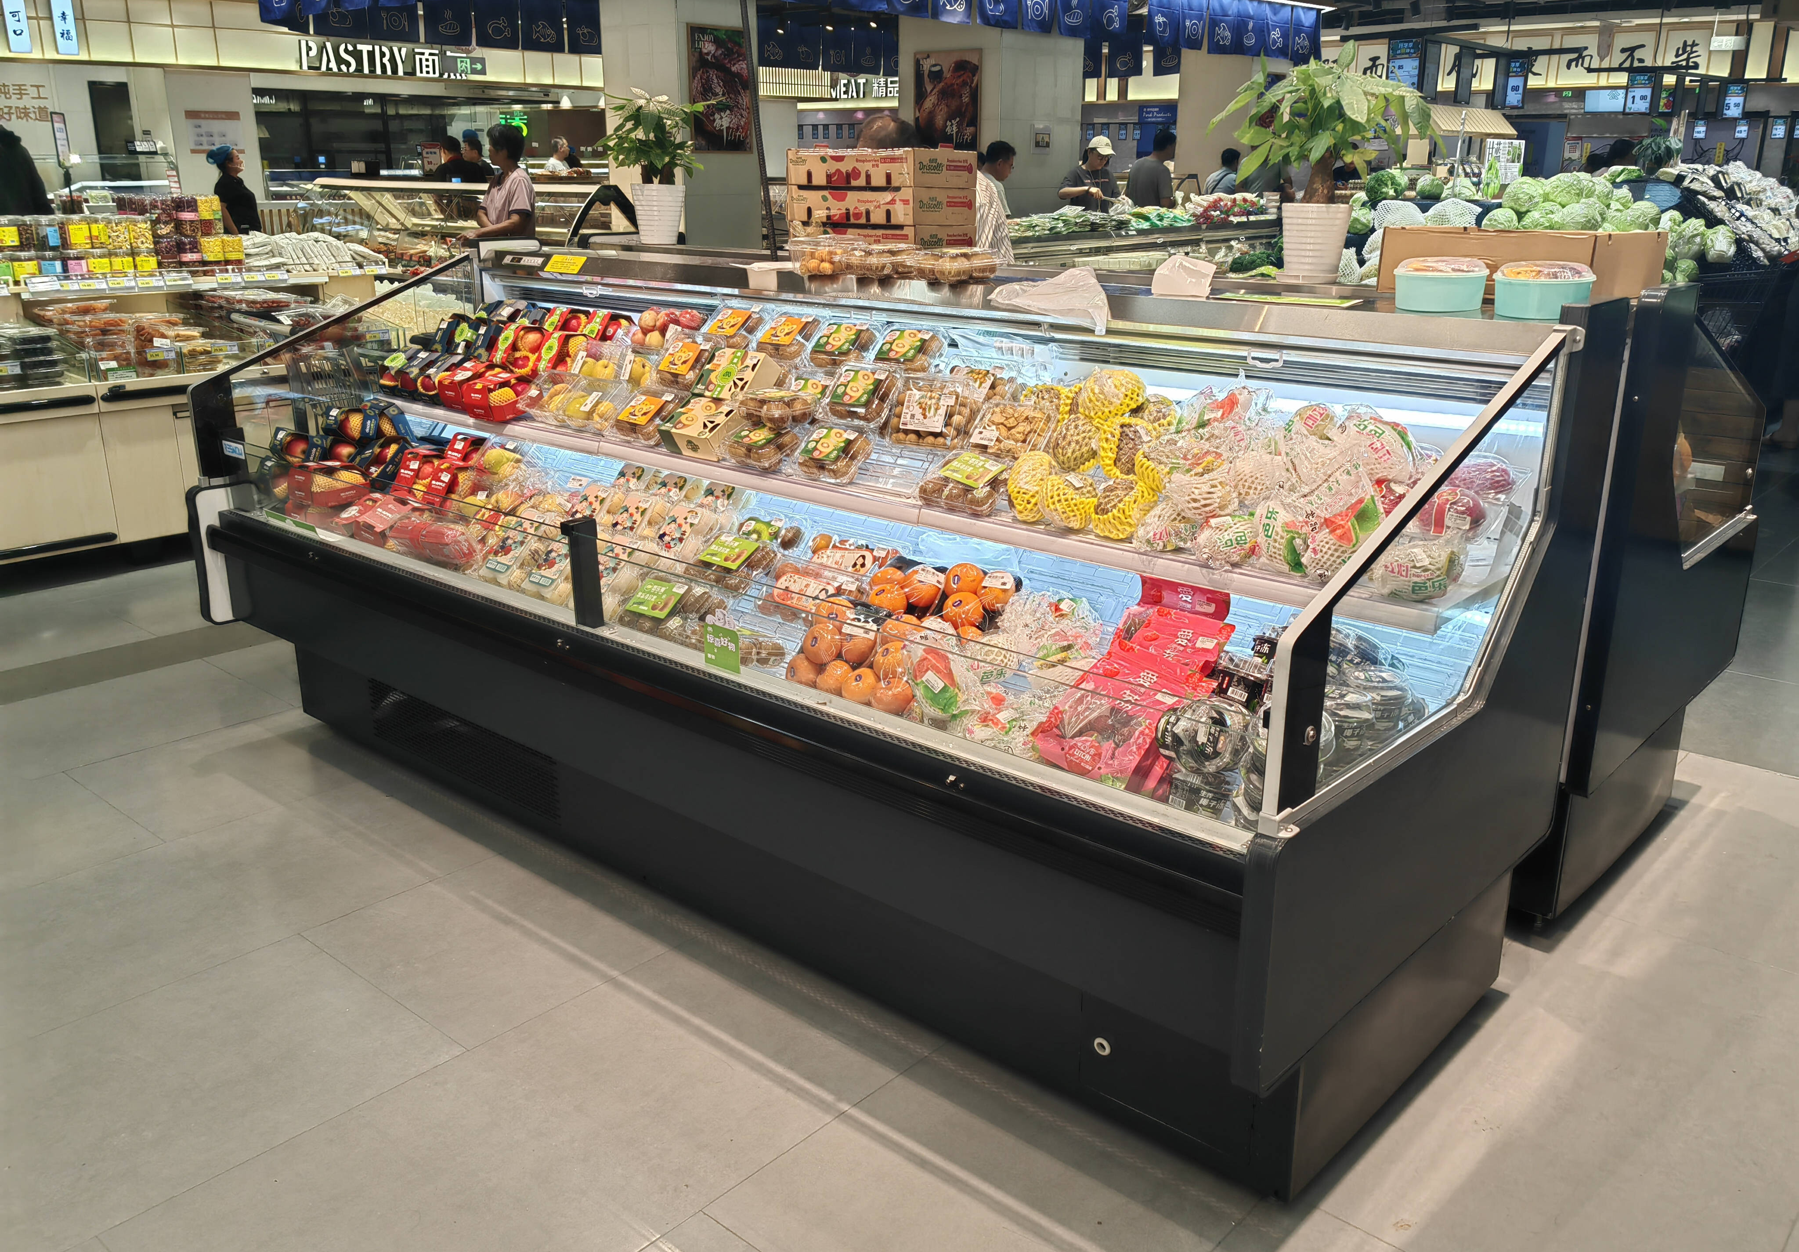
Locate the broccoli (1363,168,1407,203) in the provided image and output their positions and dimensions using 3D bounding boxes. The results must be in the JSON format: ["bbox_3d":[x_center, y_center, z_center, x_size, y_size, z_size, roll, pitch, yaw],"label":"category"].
[{"bbox_3d":[2.284,-2.069,6.600,0.190,0.165,0.180,6,18,17],"label":"broccoli"}]

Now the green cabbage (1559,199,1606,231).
[{"bbox_3d":[3.334,-2.007,6.850,0.220,0.175,0.210,8,19,24],"label":"green cabbage"}]

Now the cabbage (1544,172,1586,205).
[{"bbox_3d":[3.405,-2.222,7.152,0.215,0.190,0.210,8,19,23],"label":"cabbage"}]

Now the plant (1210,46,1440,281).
[{"bbox_3d":[0.876,-0.946,2.892,0.456,0.462,0.420,5,18,15],"label":"plant"}]

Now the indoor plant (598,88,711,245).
[{"bbox_3d":[-0.734,-1.374,4.201,0.324,0.448,0.307,-2,17,-9],"label":"indoor plant"}]

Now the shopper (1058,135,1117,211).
[{"bbox_3d":[1.159,-2.211,8.946,0.520,1.722,0.420,-16,24,-42],"label":"shopper"}]

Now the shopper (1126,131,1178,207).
[{"bbox_3d":[1.615,-2.356,9.319,0.360,1.780,0.500,-12,21,-33],"label":"shopper"}]

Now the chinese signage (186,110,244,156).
[{"bbox_3d":[-7.239,-5.217,14.842,0.578,0.437,0.020,-14,23,-39],"label":"chinese signage"}]

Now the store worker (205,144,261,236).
[{"bbox_3d":[-4.639,-2.564,10.015,0.360,1.658,0.460,-4,18,-14],"label":"store worker"}]

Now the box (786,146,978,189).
[{"bbox_3d":[-0.042,-1.204,3.693,0.393,0.095,0.301,12,20,32],"label":"box"}]

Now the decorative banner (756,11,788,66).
[{"bbox_3d":[-1.095,-4.998,11.998,0.020,0.400,0.345,16,23,40],"label":"decorative banner"}]

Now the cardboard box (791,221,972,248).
[{"bbox_3d":[-0.049,-1.042,3.805,0.448,0.097,0.253,15,23,39],"label":"cardboard box"}]

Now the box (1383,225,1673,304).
[{"bbox_3d":[1.253,-0.730,2.809,0.396,0.118,0.450,16,23,40],"label":"box"}]

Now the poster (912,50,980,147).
[{"bbox_3d":[0.392,-4.245,11.350,0.671,0.763,0.030,14,22,37],"label":"poster"}]

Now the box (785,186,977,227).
[{"bbox_3d":[-0.043,-1.118,3.733,0.400,0.091,0.300,12,21,32],"label":"box"}]

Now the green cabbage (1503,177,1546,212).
[{"bbox_3d":[3.120,-2.152,7.000,0.215,0.180,0.210,8,19,22],"label":"green cabbage"}]

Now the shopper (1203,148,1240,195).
[{"bbox_3d":[2.652,-3.099,11.809,0.360,1.725,0.500,-14,22,-38],"label":"shopper"}]

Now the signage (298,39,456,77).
[{"bbox_3d":[-6.007,-6.612,16.427,2.030,0.313,0.100,-16,24,-41],"label":"signage"}]

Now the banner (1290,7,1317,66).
[{"bbox_3d":[3.292,-4.755,11.319,0.020,0.400,0.345,16,23,40],"label":"banner"}]

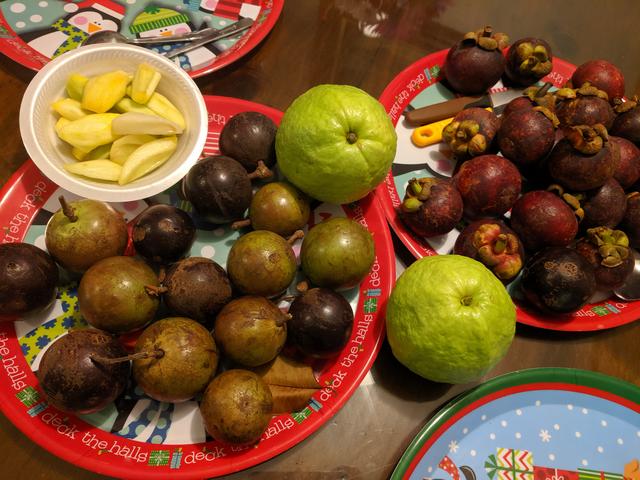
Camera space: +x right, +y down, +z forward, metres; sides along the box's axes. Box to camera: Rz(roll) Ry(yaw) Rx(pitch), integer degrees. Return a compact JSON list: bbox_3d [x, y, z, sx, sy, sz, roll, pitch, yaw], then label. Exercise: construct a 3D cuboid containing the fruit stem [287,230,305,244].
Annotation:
[{"bbox_3d":[-0.020,-0.002,0.397,0.018,0.006,0.006,-35,90,0],"label":"fruit stem"}]

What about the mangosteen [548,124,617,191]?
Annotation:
[{"bbox_3d":[0.257,-0.081,0.472,0.063,0.058,0.063,3,63,-6],"label":"mangosteen"}]

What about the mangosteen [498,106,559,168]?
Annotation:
[{"bbox_3d":[0.199,-0.100,0.461,0.052,0.052,0.052,-36,76,20],"label":"mangosteen"}]

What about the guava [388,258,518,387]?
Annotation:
[{"bbox_3d":[0.100,0.061,0.373,0.097,0.095,0.097,3,63,-6],"label":"guava"}]

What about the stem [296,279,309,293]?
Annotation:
[{"bbox_3d":[-0.014,0.037,0.386,0.008,0.011,0.008,0,81,18],"label":"stem"}]

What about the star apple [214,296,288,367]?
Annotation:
[{"bbox_3d":[-0.053,0.071,0.372,0.054,0.053,0.054,0,63,-7],"label":"star apple"}]

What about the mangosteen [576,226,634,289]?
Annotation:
[{"bbox_3d":[0.257,0.017,0.434,0.051,0.051,0.051,0,66,17],"label":"mangosteen"}]

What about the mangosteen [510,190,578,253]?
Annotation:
[{"bbox_3d":[0.208,-0.019,0.443,0.061,0.057,0.060,3,63,-6],"label":"mangosteen"}]

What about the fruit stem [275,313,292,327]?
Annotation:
[{"bbox_3d":[-0.027,0.059,0.357,0.013,0.009,0.009,-13,60,27],"label":"fruit stem"}]

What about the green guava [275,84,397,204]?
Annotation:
[{"bbox_3d":[0.014,-0.084,0.420,0.105,0.101,0.105,0,95,-14],"label":"green guava"}]

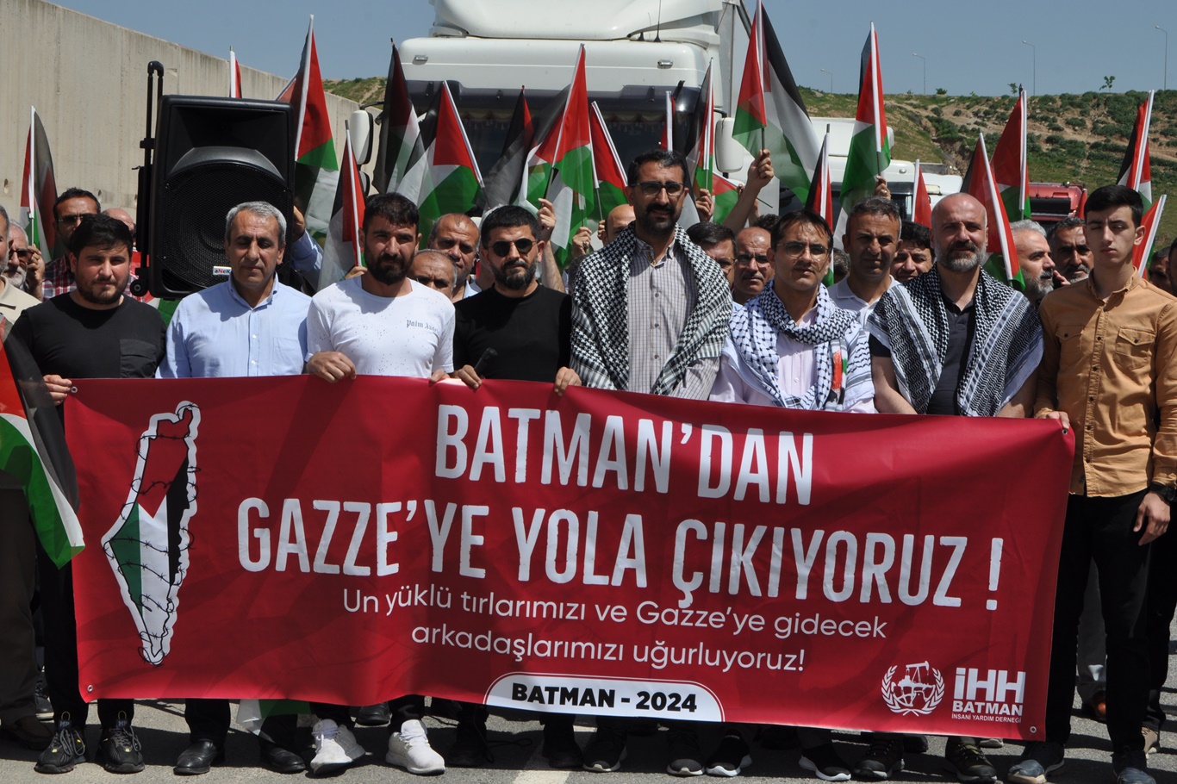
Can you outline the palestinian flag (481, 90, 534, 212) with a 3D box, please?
[{"bbox_3d":[-0.305,-0.893,9.300,0.220,0.530,0.150,5,3,0],"label":"palestinian flag"}]

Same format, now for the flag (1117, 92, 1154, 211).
[{"bbox_3d":[1.934,-0.830,8.700,0.157,0.480,0.150,1,1,0],"label":"flag"}]

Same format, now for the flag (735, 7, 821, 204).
[{"bbox_3d":[0.660,-1.014,8.600,0.310,0.706,0.200,1,1,0],"label":"flag"}]

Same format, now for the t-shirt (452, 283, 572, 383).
[{"bbox_3d":[-0.231,0.006,7.450,0.470,0.660,0.260,0,3,0],"label":"t-shirt"}]

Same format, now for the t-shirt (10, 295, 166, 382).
[{"bbox_3d":[-1.545,0.026,7.580,0.495,0.654,0.280,1,1,-5],"label":"t-shirt"}]

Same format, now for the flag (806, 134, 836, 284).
[{"bbox_3d":[0.744,-0.592,8.050,0.170,0.550,0.140,0,3,0],"label":"flag"}]

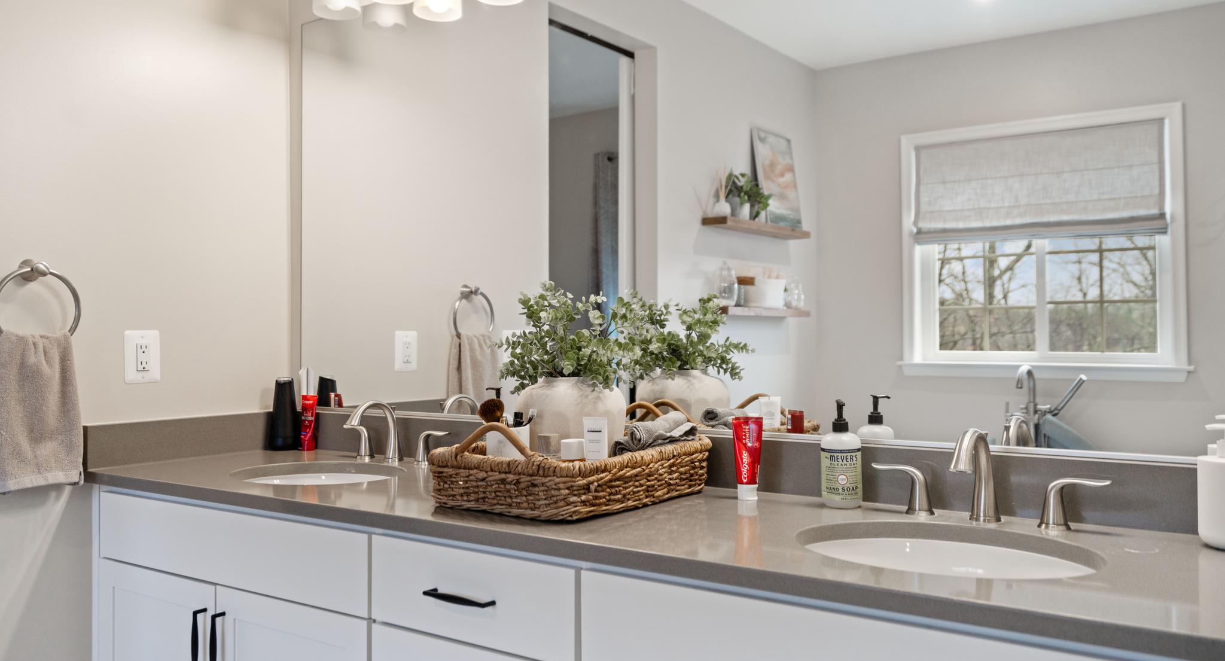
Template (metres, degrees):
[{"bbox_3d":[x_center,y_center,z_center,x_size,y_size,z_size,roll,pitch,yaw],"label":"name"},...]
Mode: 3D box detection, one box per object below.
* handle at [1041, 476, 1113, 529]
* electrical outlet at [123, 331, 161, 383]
[{"bbox_3d":[0.709,0.268,1.462,0.105,0.081,0.047,-1,0,38],"label":"handle"},{"bbox_3d":[-1.111,0.061,2.251,0.009,0.123,0.082,-1,-1,35],"label":"electrical outlet"}]

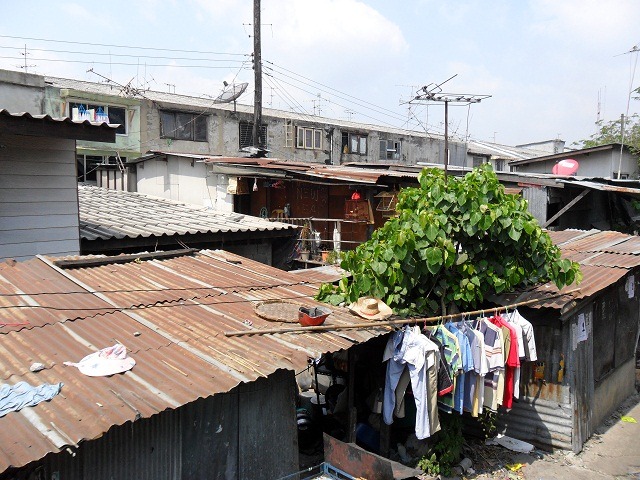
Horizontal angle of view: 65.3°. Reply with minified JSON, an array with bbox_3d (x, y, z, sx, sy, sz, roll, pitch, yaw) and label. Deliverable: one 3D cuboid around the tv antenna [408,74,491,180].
[{"bbox_3d":[2.299,-2.001,9.000,1.400,2.000,1.100,-2,5,-20],"label":"tv antenna"}]

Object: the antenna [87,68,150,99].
[{"bbox_3d":[-8.073,-6.270,20.000,2.400,1.250,1.100,-2,5,-20],"label":"antenna"}]

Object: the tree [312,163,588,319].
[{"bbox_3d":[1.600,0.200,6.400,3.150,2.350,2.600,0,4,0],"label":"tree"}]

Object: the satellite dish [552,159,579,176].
[{"bbox_3d":[6.505,-1.877,13.200,0.550,0.660,0.750,-3,5,-37],"label":"satellite dish"}]

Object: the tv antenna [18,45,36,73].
[{"bbox_3d":[-12.305,-7.635,21.000,0.850,1.250,0.850,-2,5,-20],"label":"tv antenna"}]

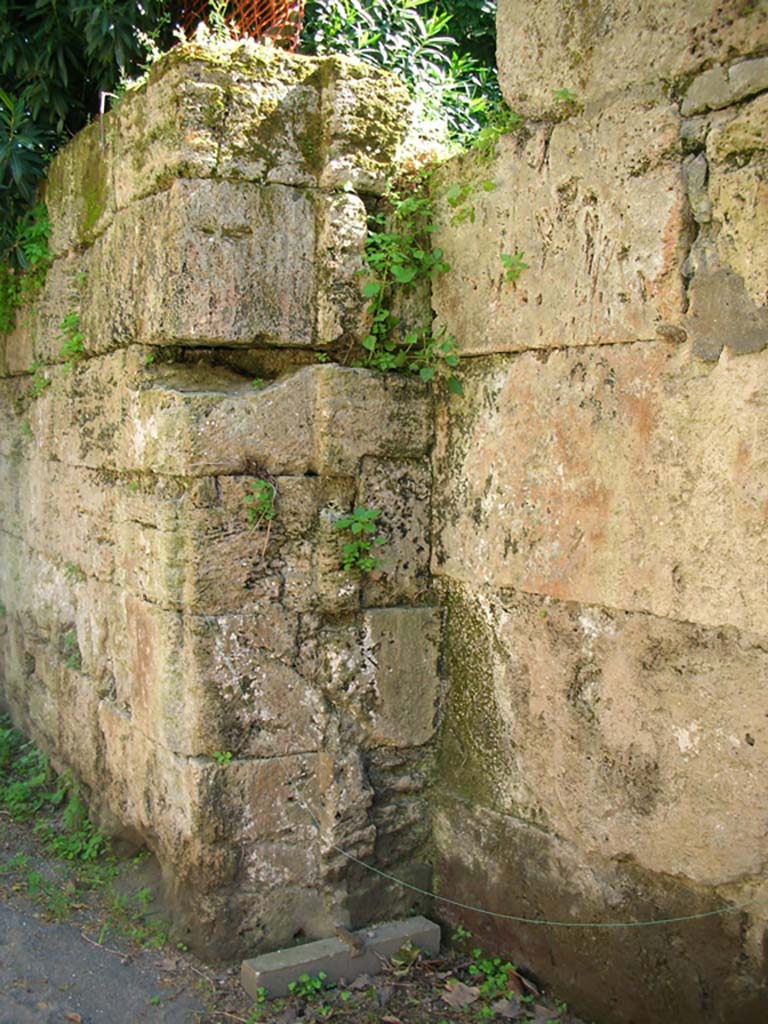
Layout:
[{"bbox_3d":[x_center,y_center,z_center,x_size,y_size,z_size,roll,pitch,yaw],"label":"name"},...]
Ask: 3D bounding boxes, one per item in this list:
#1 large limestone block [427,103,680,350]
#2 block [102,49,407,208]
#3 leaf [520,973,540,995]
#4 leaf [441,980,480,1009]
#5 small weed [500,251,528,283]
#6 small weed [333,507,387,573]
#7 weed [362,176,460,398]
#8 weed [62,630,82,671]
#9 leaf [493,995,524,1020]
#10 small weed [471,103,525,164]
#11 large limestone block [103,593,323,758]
[{"bbox_3d":[0.596,-0.725,2.839,0.450,0.570,0.890,-4,6,-37],"label":"large limestone block"},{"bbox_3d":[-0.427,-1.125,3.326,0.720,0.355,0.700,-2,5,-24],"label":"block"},{"bbox_3d":[0.402,1.296,2.841,0.050,0.040,0.040,0,5,0],"label":"leaf"},{"bbox_3d":[0.208,1.310,2.818,0.105,0.025,0.110,-1,5,-5],"label":"leaf"},{"bbox_3d":[0.348,-0.654,2.760,0.055,0.080,0.070,-4,6,-37],"label":"small weed"},{"bbox_3d":[-0.072,0.081,3.030,0.150,0.185,0.100,-2,5,-13],"label":"small weed"},{"bbox_3d":[0.077,-0.662,3.026,0.270,0.620,0.170,-1,5,-15],"label":"weed"},{"bbox_3d":[-1.288,0.573,4.281,0.065,0.160,0.110,-3,5,-30],"label":"weed"},{"bbox_3d":[0.332,1.319,2.762,0.085,0.025,0.075,0,5,0],"label":"leaf"},{"bbox_3d":[0.312,-1.040,2.845,0.100,0.160,0.130,-4,6,-37],"label":"small weed"},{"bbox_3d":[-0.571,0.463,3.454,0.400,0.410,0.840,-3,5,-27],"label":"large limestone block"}]

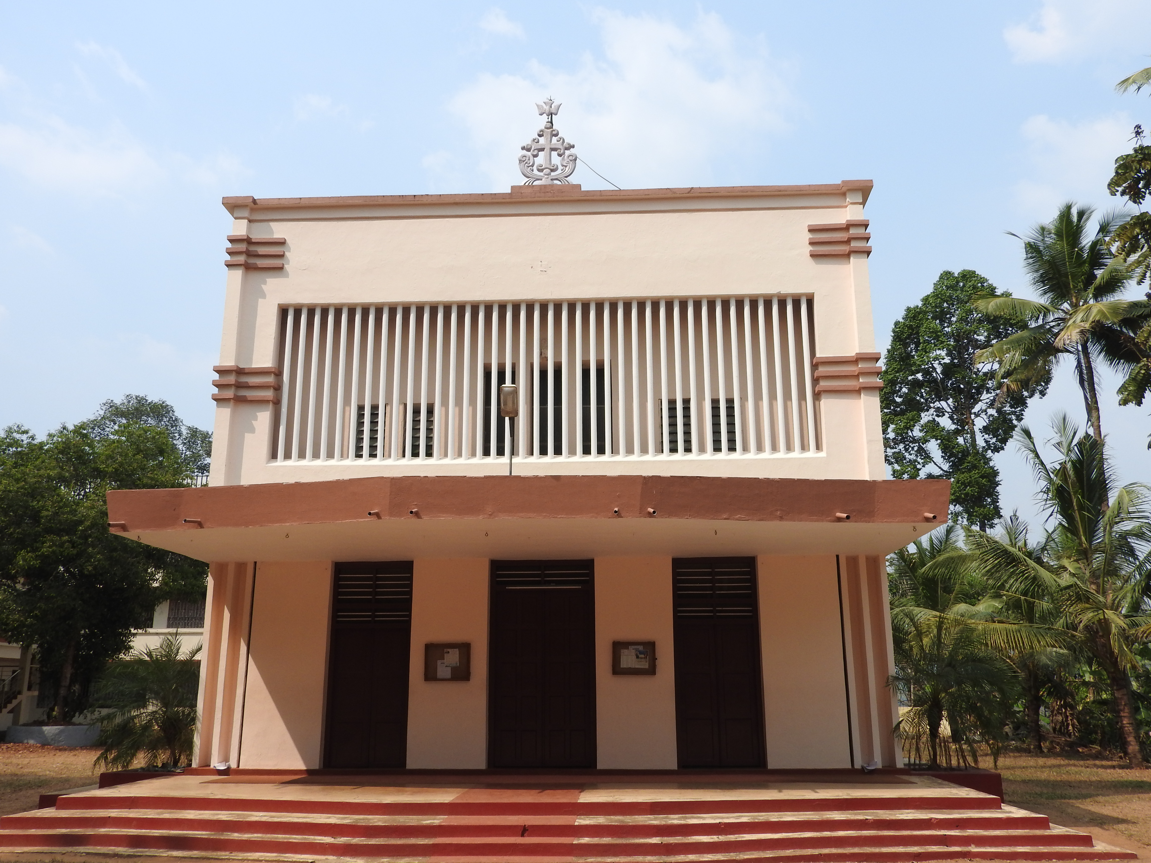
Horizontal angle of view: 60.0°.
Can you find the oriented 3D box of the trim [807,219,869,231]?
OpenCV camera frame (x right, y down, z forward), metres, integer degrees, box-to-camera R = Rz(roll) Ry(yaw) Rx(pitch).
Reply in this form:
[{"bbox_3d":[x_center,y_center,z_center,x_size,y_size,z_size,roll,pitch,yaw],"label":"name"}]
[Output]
[{"bbox_3d":[4.536,-3.535,17.264,1.020,0.090,0.350,-1,-15,2],"label":"trim"}]

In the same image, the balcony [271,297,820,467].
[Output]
[{"bbox_3d":[-0.517,-0.893,16.941,9.000,2.820,0.140,-1,-15,2],"label":"balcony"}]

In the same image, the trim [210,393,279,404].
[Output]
[{"bbox_3d":[-5.261,-0.526,15.884,0.930,0.075,0.320,-1,-15,2],"label":"trim"}]

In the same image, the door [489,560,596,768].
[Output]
[{"bbox_3d":[-0.536,3.666,15.848,1.724,3.193,0.140,-1,-15,2],"label":"door"}]

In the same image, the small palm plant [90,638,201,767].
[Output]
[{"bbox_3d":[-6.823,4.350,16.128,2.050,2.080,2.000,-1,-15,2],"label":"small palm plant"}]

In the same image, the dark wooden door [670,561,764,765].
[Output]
[{"bbox_3d":[2.257,3.624,15.737,1.358,3.193,0.140,-1,-15,2],"label":"dark wooden door"}]

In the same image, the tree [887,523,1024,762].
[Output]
[{"bbox_3d":[5.626,3.195,15.051,2.000,3.540,2.000,-1,-15,2],"label":"tree"}]

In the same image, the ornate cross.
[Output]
[{"bbox_3d":[-0.493,-5.146,17.993,1.062,1.920,0.240,-1,-15,2],"label":"ornate cross"}]

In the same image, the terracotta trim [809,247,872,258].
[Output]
[{"bbox_3d":[4.250,-2.878,16.042,0.950,0.080,0.260,-1,-15,2],"label":"terracotta trim"}]

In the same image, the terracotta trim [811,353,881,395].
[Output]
[{"bbox_3d":[4.532,-0.961,16.592,1.050,0.590,0.380,-1,-15,2],"label":"terracotta trim"}]

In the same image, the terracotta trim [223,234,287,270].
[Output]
[{"bbox_3d":[-5.262,-2.965,16.491,0.950,0.490,0.250,-1,-15,2],"label":"terracotta trim"}]

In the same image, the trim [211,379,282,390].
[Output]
[{"bbox_3d":[-5.267,-0.753,15.944,0.940,0.075,0.320,-1,-15,2],"label":"trim"}]

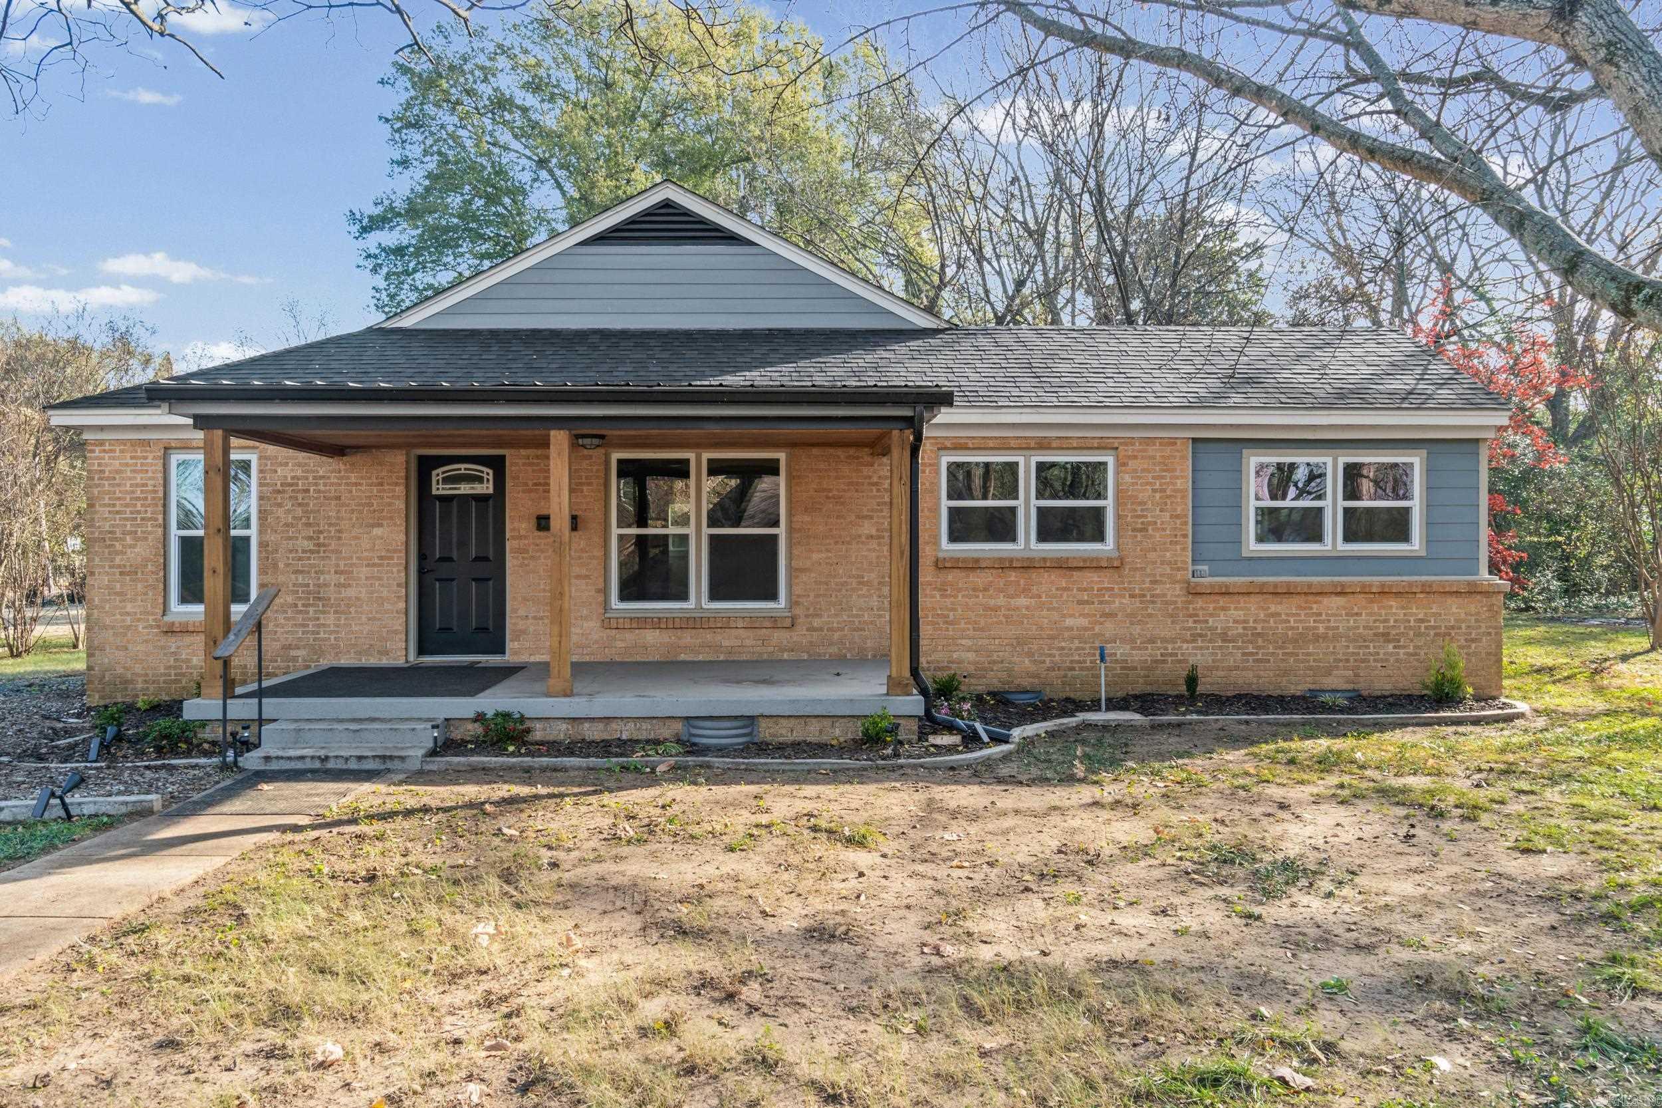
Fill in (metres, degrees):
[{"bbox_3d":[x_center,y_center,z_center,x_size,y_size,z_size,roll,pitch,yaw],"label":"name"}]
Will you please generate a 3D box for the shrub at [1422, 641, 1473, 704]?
[{"bbox_3d":[6.210,1.196,12.550,0.470,0.620,0.450,0,0,-3],"label":"shrub"}]

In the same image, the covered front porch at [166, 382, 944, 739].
[{"bbox_3d":[-2.100,0.080,10.900,5.800,2.750,3.450,0,0,-3],"label":"covered front porch"}]

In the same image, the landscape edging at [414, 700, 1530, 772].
[{"bbox_3d":[1.840,1.495,10.820,9.700,0.170,3.750,0,0,-3],"label":"landscape edging"}]

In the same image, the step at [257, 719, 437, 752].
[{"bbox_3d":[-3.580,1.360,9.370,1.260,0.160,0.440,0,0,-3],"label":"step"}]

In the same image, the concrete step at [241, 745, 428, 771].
[{"bbox_3d":[-3.530,1.470,8.970,1.260,0.120,0.380,0,0,-3],"label":"concrete step"}]

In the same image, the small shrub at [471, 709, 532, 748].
[{"bbox_3d":[-2.480,1.317,9.400,0.430,0.290,0.400,0,0,-3],"label":"small shrub"}]

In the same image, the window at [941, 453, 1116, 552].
[{"bbox_3d":[2.030,-0.525,12.770,1.800,1.010,0.100,0,0,-3],"label":"window"}]

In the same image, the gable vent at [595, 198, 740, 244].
[{"bbox_3d":[-1.980,-3.990,14.950,1.920,0.540,0.100,0,0,-3],"label":"gable vent"}]

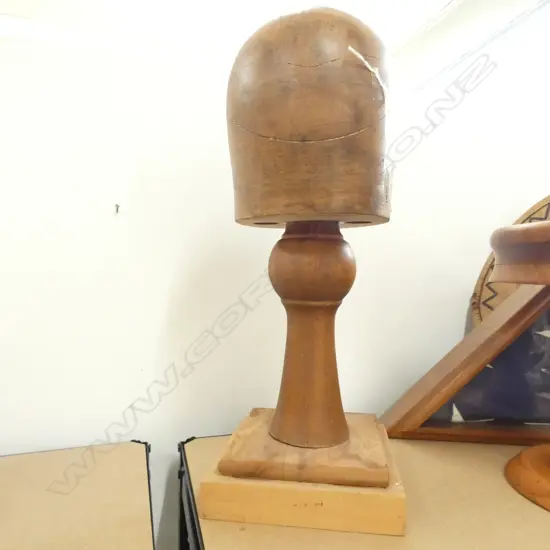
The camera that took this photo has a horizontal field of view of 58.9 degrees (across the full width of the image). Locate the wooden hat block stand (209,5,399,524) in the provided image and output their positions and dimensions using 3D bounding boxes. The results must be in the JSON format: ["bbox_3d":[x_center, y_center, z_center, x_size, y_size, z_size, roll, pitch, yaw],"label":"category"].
[{"bbox_3d":[0.044,-0.033,0.583,0.198,0.554,0.225,1,0,8],"label":"wooden hat block stand"}]

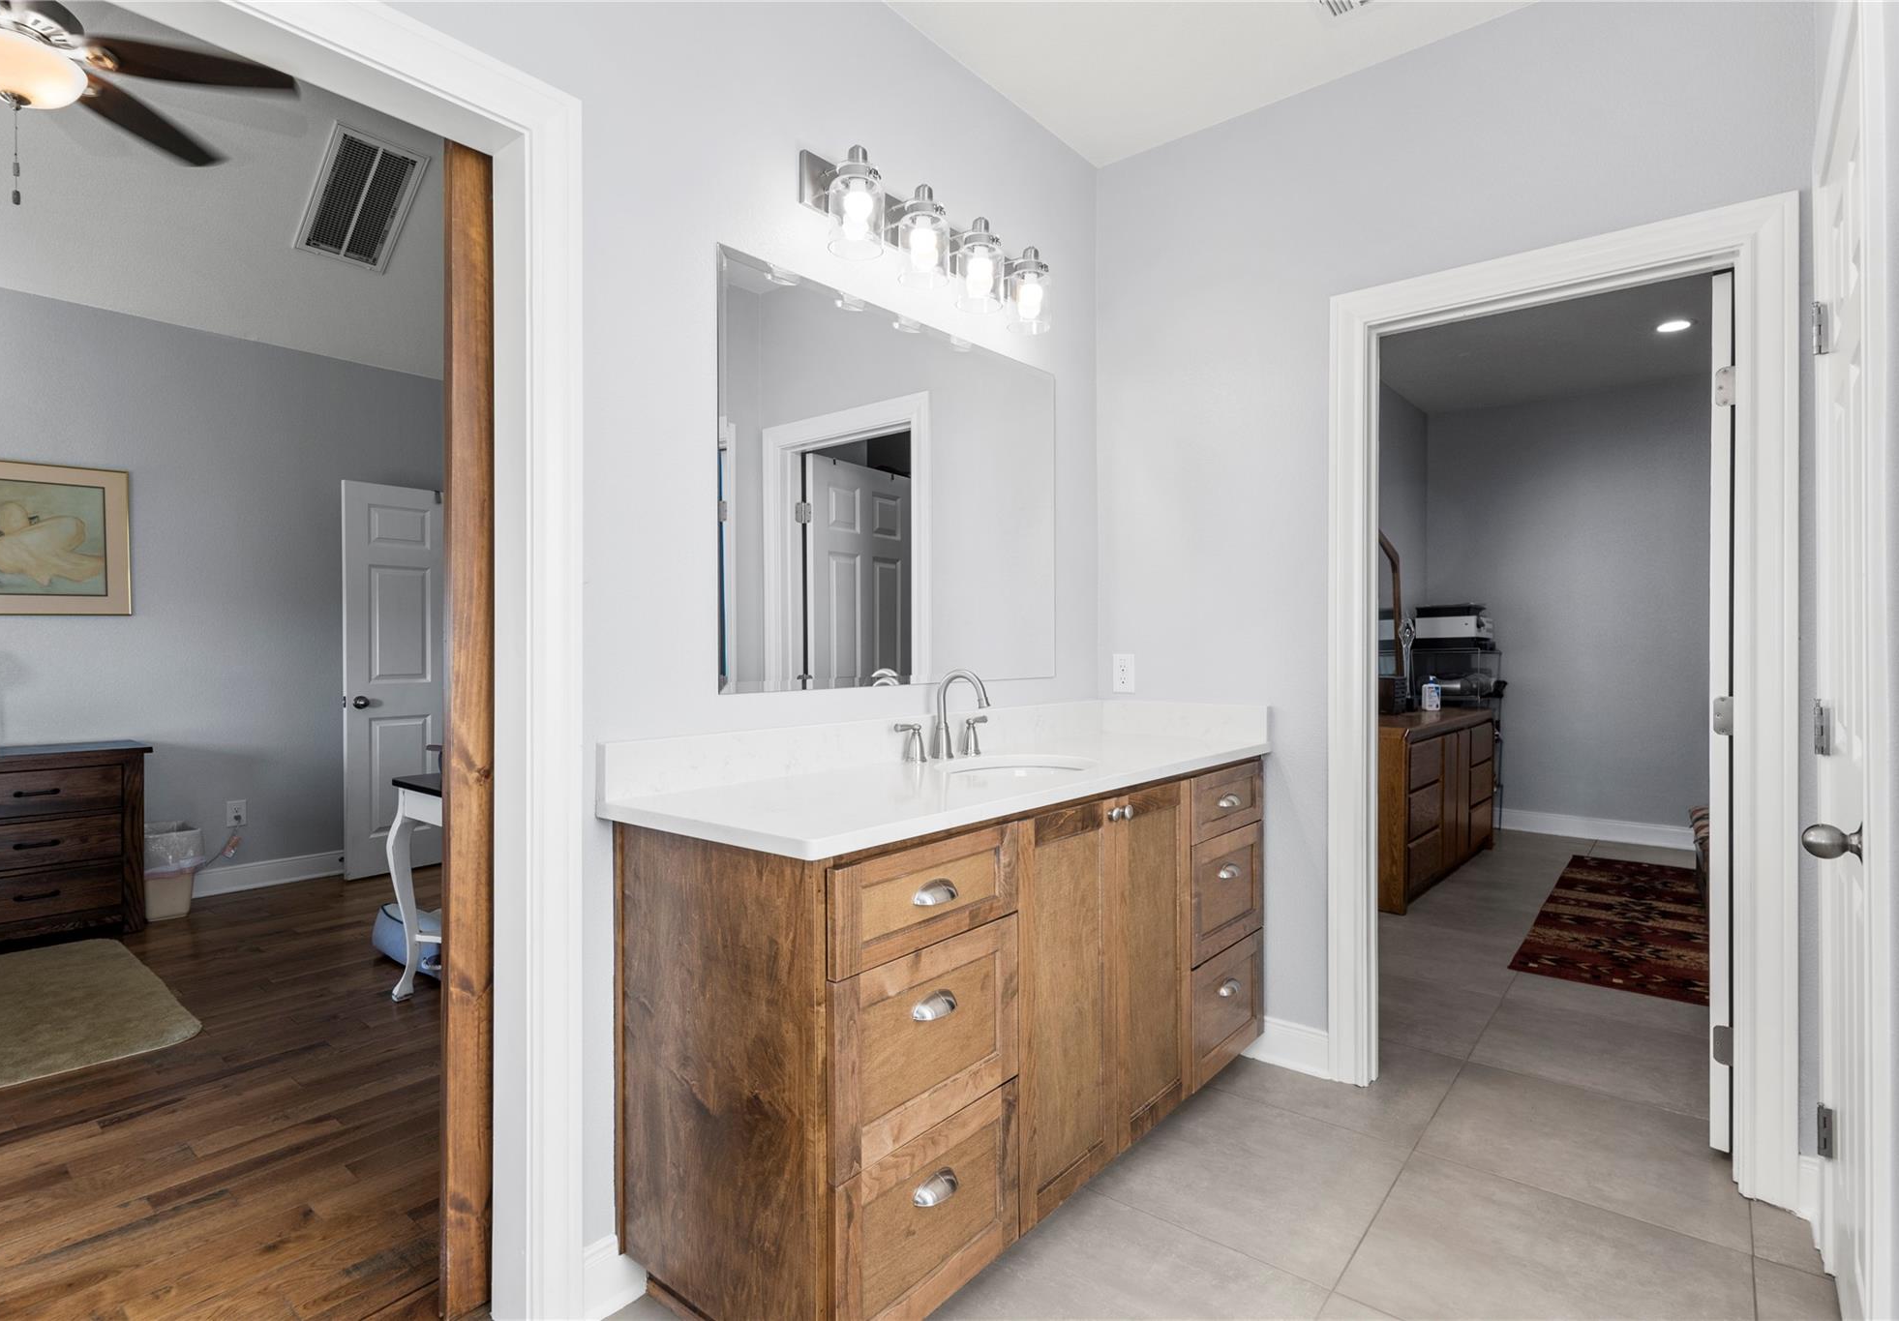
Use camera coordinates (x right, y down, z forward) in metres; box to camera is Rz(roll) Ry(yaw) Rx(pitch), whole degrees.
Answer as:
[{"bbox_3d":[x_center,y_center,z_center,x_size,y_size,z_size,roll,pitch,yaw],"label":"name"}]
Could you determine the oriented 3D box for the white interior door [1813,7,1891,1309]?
[{"bbox_3d":[1.490,0.154,1.443,0.050,2.040,0.637,1,1,43],"label":"white interior door"}]

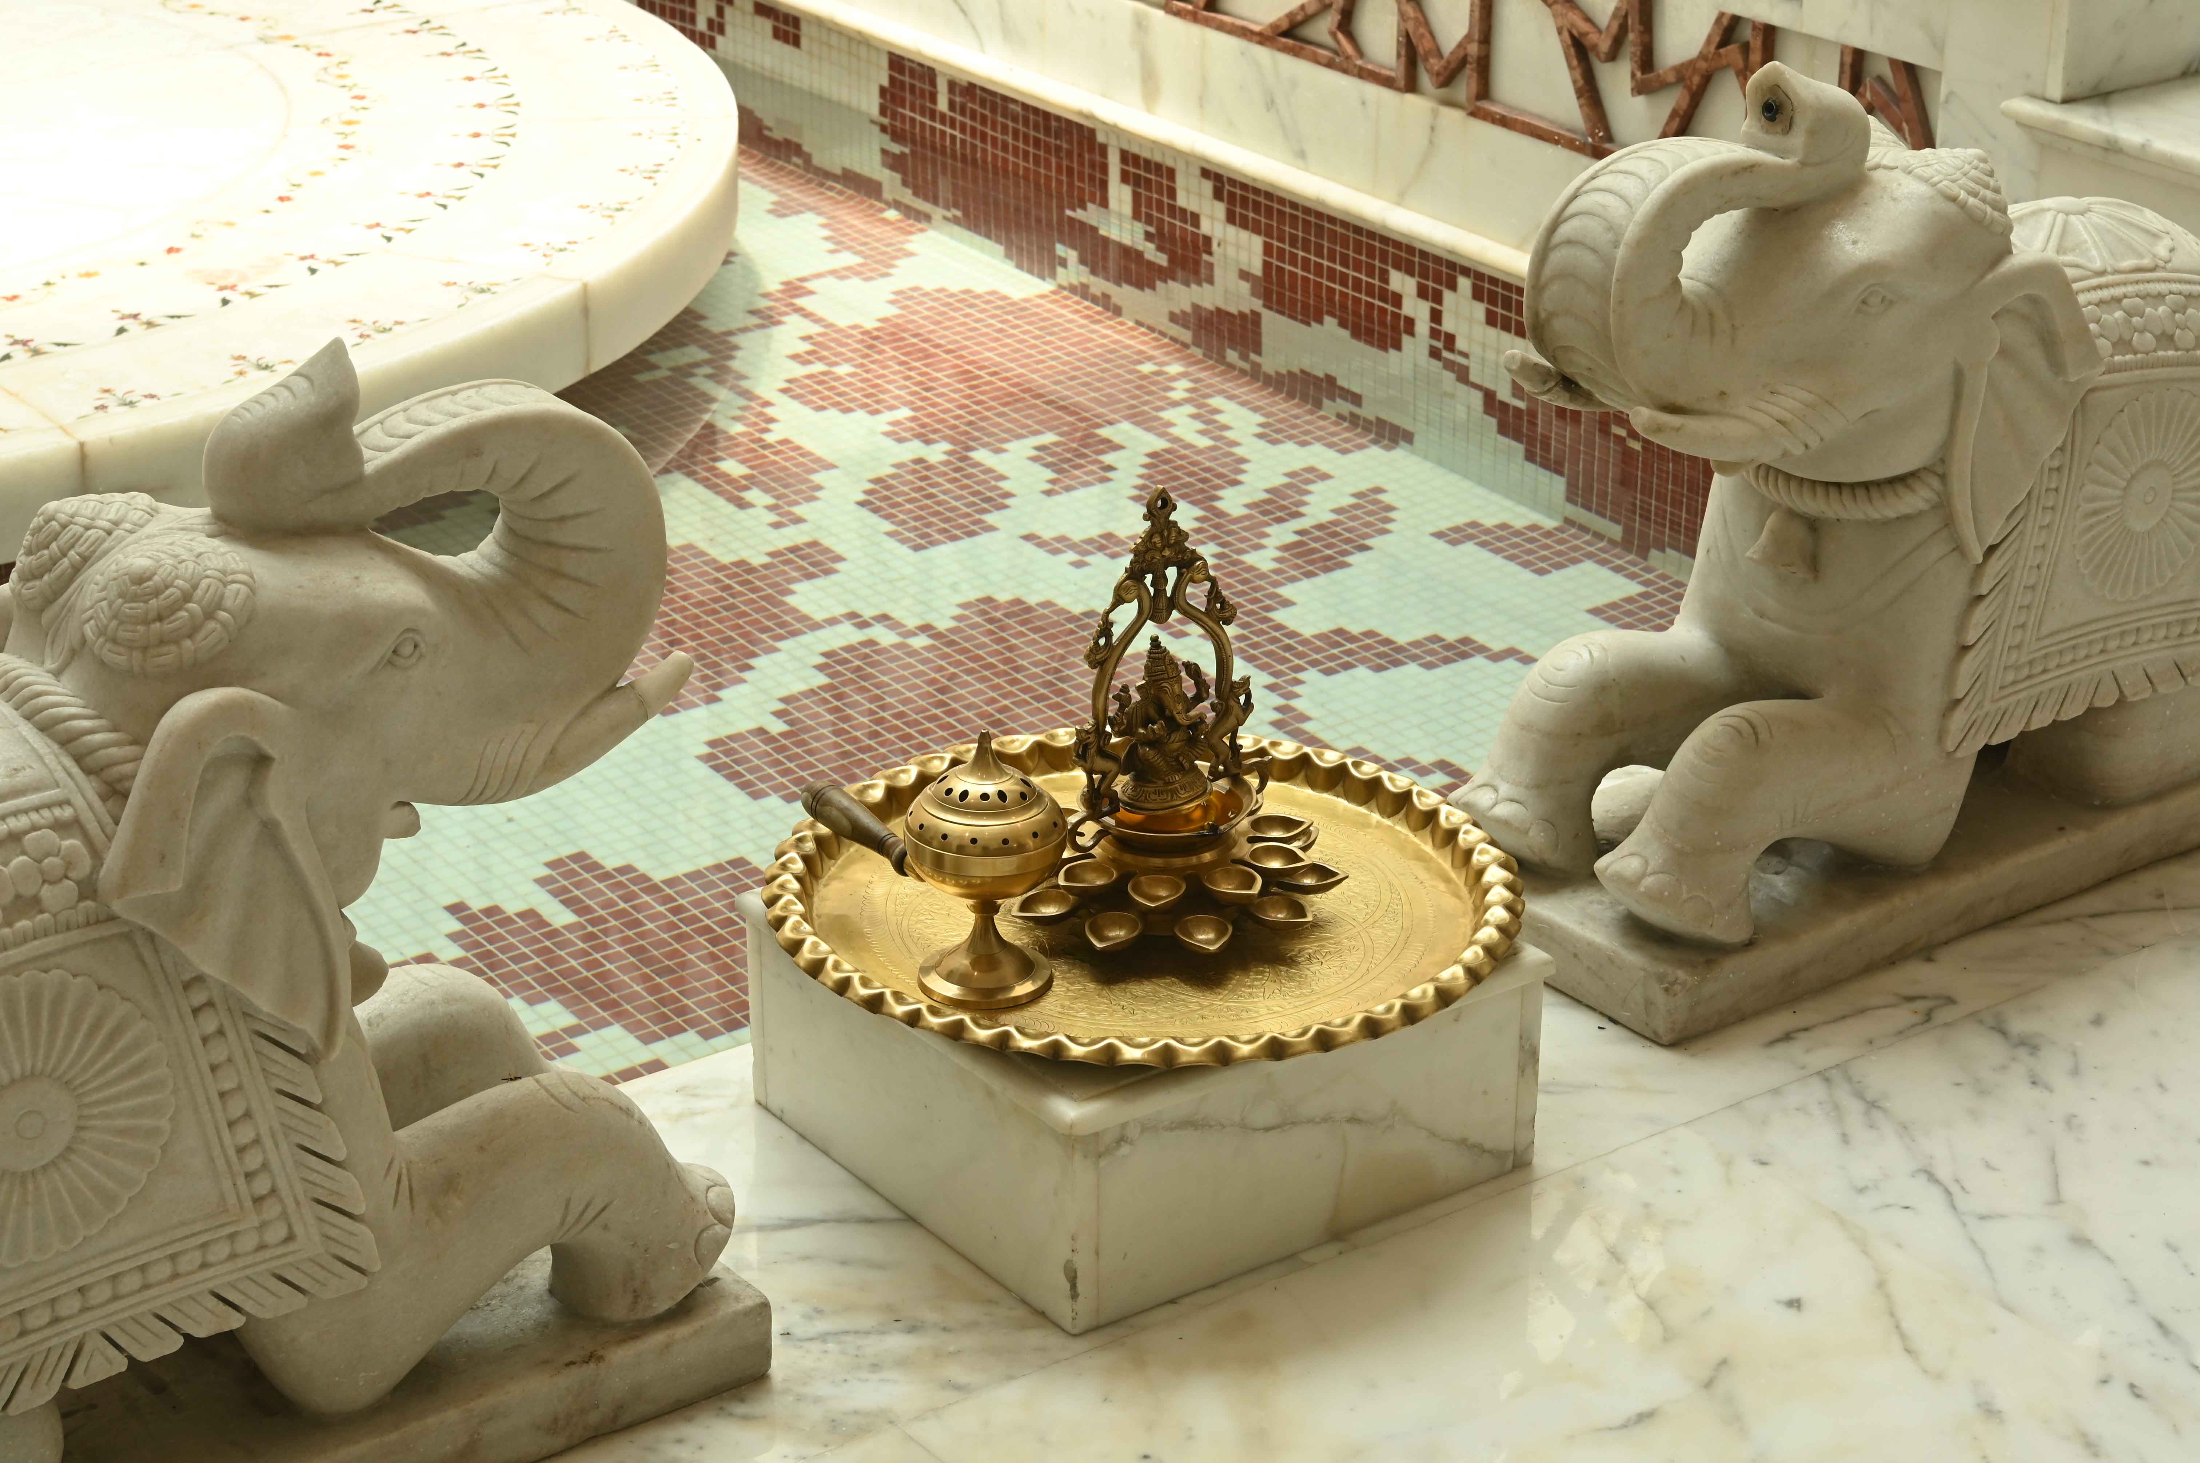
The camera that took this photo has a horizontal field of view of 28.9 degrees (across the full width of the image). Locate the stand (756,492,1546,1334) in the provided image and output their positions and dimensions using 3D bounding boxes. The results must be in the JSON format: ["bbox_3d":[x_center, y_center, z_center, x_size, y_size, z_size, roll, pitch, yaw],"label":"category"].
[{"bbox_3d":[0.025,0.054,2.575,0.445,0.425,0.445,-16,29,-32],"label":"stand"}]

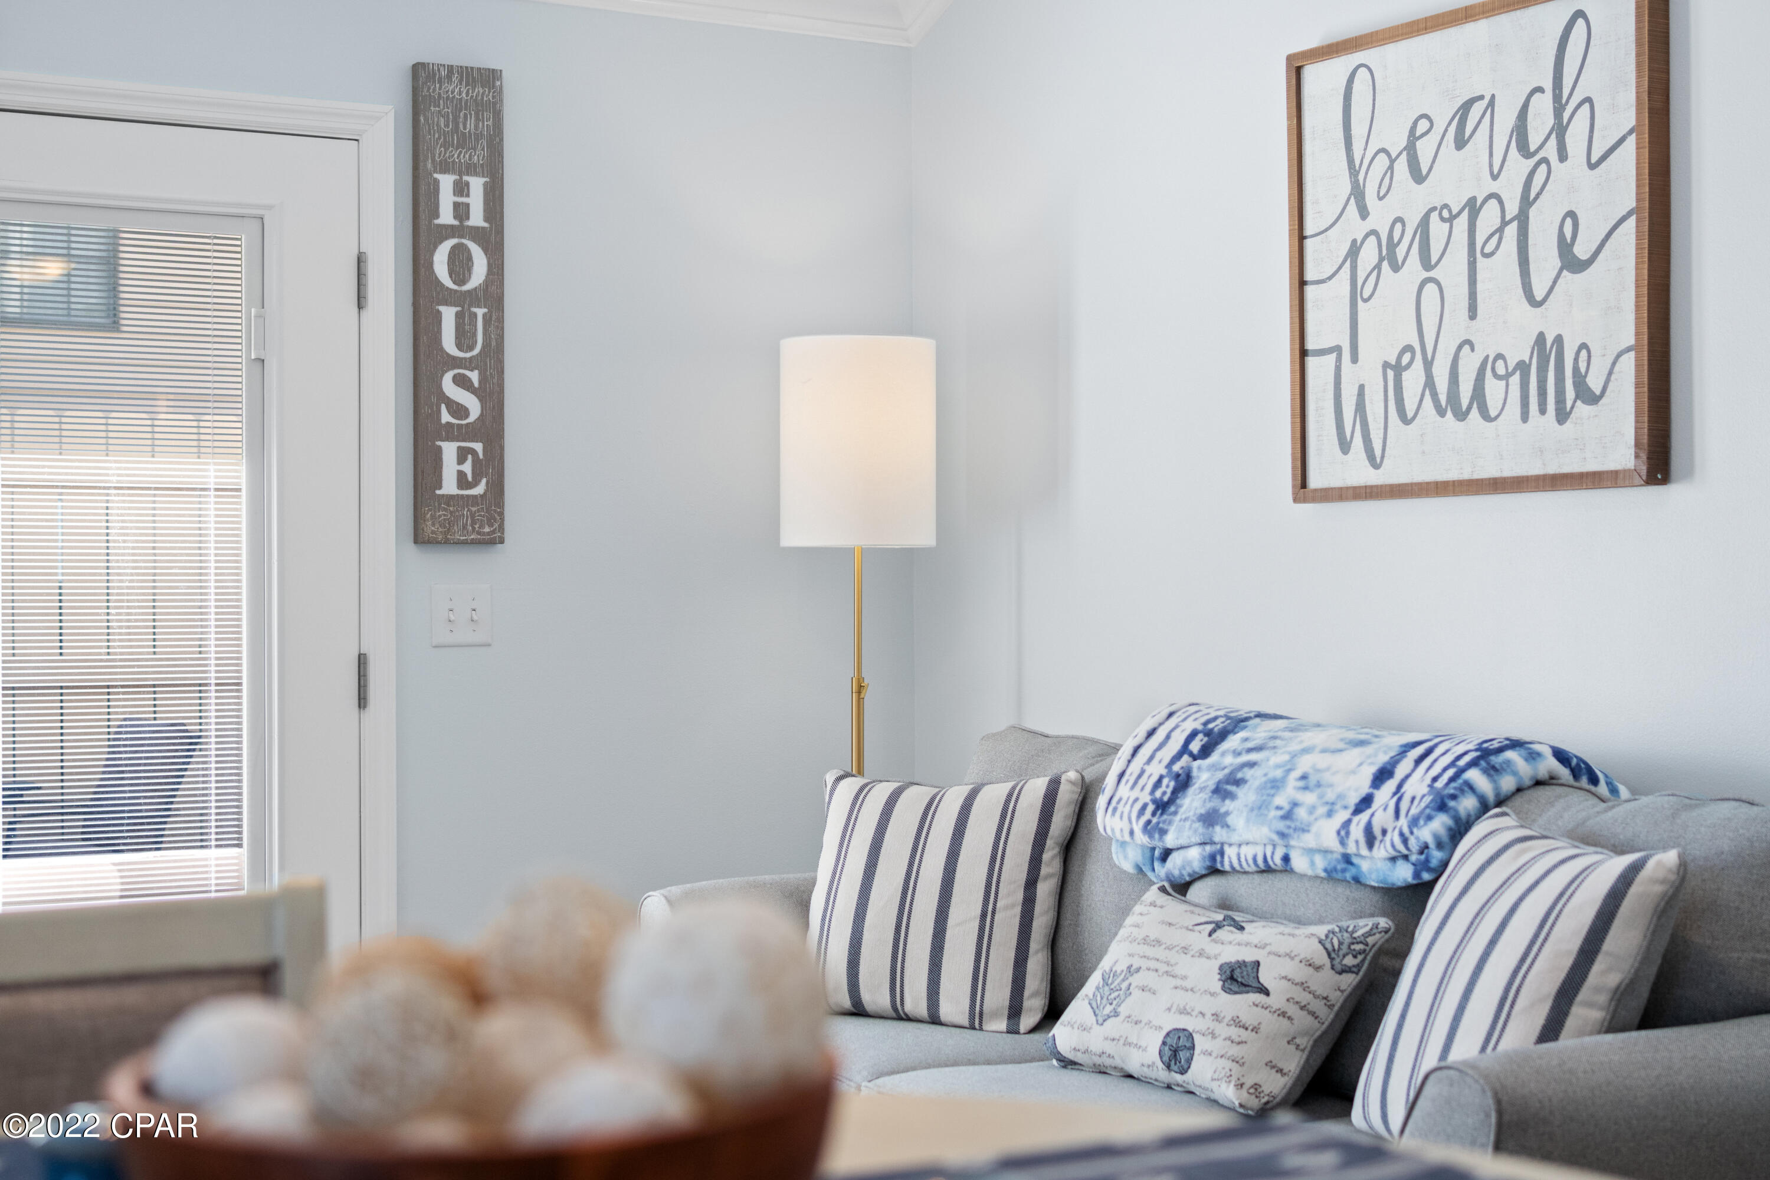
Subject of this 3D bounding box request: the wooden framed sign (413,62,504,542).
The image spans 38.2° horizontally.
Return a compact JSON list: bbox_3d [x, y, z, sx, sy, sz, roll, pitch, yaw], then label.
[{"bbox_3d":[-0.805,-0.536,4.831,0.170,0.902,0.032,0,0,-30],"label":"wooden framed sign"}]

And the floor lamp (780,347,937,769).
[{"bbox_3d":[-0.051,0.360,4.966,0.303,1.681,0.303,0,0,0],"label":"floor lamp"}]

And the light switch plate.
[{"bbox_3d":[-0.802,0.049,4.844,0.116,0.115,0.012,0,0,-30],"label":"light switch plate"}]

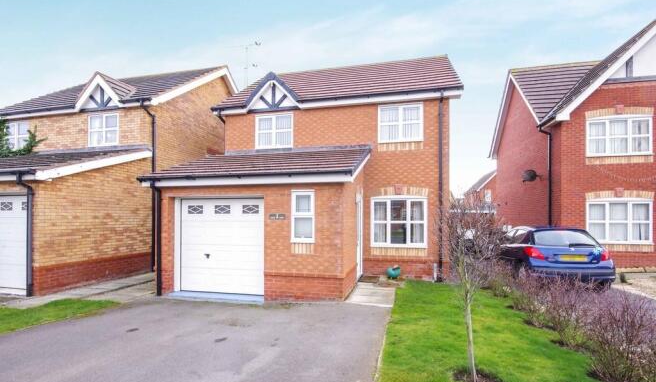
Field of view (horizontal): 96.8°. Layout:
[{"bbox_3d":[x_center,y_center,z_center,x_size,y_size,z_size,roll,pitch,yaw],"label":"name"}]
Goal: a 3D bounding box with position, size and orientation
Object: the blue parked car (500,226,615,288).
[{"bbox_3d":[6.021,1.800,8.632,1.750,1.470,4.030,-1,-3,13],"label":"blue parked car"}]

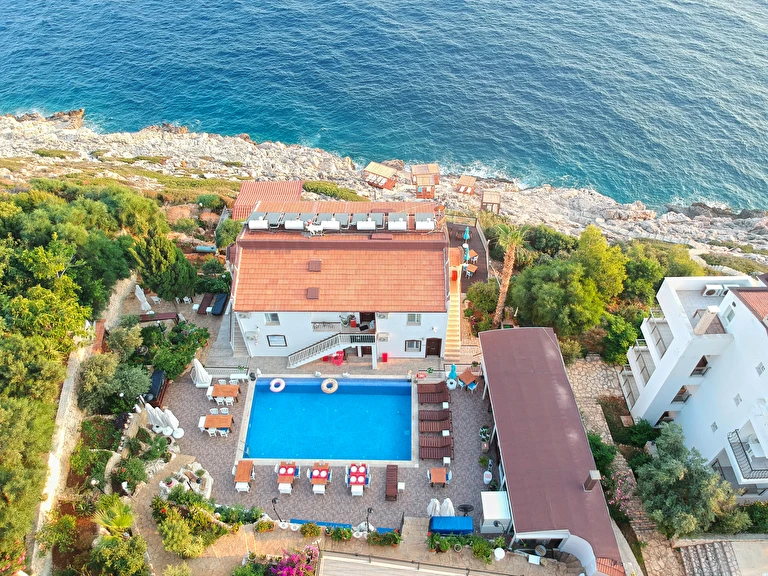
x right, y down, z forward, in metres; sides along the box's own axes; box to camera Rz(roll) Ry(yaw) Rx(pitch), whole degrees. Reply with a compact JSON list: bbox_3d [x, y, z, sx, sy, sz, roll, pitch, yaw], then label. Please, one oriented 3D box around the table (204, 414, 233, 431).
[{"bbox_3d":[-9.950,8.315,33.718,1.570,0.750,0.880,0,47,1],"label":"table"}]

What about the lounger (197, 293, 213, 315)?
[{"bbox_3d":[-12.949,1.254,40.287,0.670,0.380,1.920,1,47,3],"label":"lounger"}]

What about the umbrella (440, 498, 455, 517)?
[{"bbox_3d":[3.276,11.589,29.077,0.750,2.650,0.750,0,47,2],"label":"umbrella"}]

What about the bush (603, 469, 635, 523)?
[{"bbox_3d":[13.088,11.581,30.960,1.900,2.100,2.200,0,47,2],"label":"bush"}]

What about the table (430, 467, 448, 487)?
[{"bbox_3d":[3.193,11.079,32.270,0.860,0.750,0.860,0,47,2],"label":"table"}]

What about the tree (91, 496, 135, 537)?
[{"bbox_3d":[-14.915,12.812,30.699,1.850,1.550,1.850,0,47,2],"label":"tree"}]

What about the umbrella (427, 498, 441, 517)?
[{"bbox_3d":[2.675,12.030,30.287,0.720,2.350,0.720,0,47,2],"label":"umbrella"}]

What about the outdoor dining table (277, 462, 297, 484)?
[{"bbox_3d":[-5.433,10.645,31.454,0.860,0.750,1.240,-1,47,1],"label":"outdoor dining table"}]

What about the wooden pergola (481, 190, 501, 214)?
[{"bbox_3d":[12.672,-10.018,66.000,2.300,2.250,2.200,4,47,5],"label":"wooden pergola"}]

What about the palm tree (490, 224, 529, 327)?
[{"bbox_3d":[8.467,-0.585,38.415,2.800,9.200,2.800,0,47,2],"label":"palm tree"}]

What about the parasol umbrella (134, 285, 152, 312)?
[{"bbox_3d":[-17.039,0.806,39.466,0.650,2.750,0.650,0,47,2],"label":"parasol umbrella"}]

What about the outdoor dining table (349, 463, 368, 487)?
[{"bbox_3d":[-1.469,11.087,32.413,0.870,0.750,1.250,0,47,2],"label":"outdoor dining table"}]

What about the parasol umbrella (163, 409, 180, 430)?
[{"bbox_3d":[-12.468,7.908,32.861,0.680,2.650,0.680,0,47,2],"label":"parasol umbrella"}]

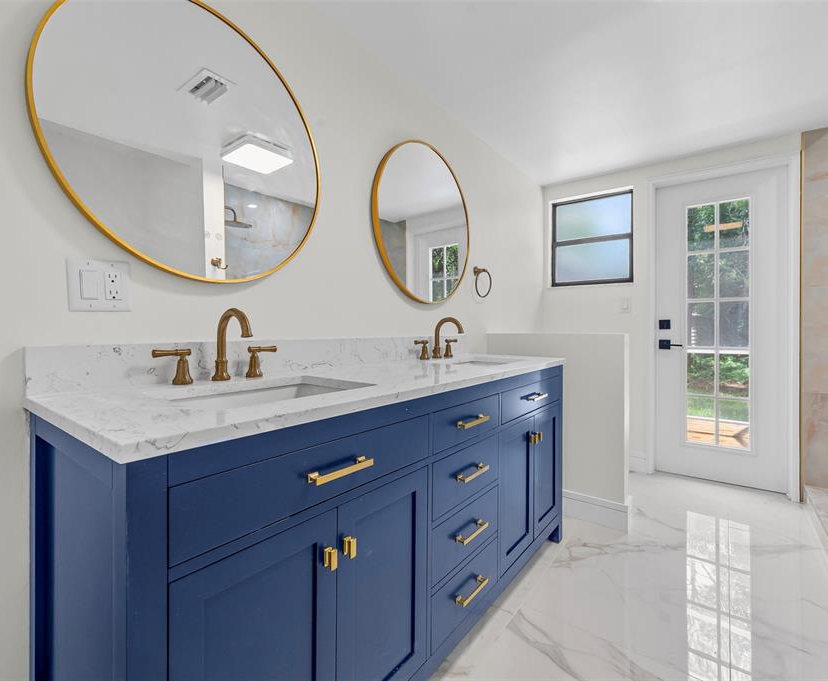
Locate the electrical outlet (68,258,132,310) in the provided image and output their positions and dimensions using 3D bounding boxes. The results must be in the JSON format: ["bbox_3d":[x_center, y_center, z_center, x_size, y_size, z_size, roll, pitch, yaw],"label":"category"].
[{"bbox_3d":[-0.736,-0.128,0.933,0.009,0.118,0.119,1,1,37],"label":"electrical outlet"}]

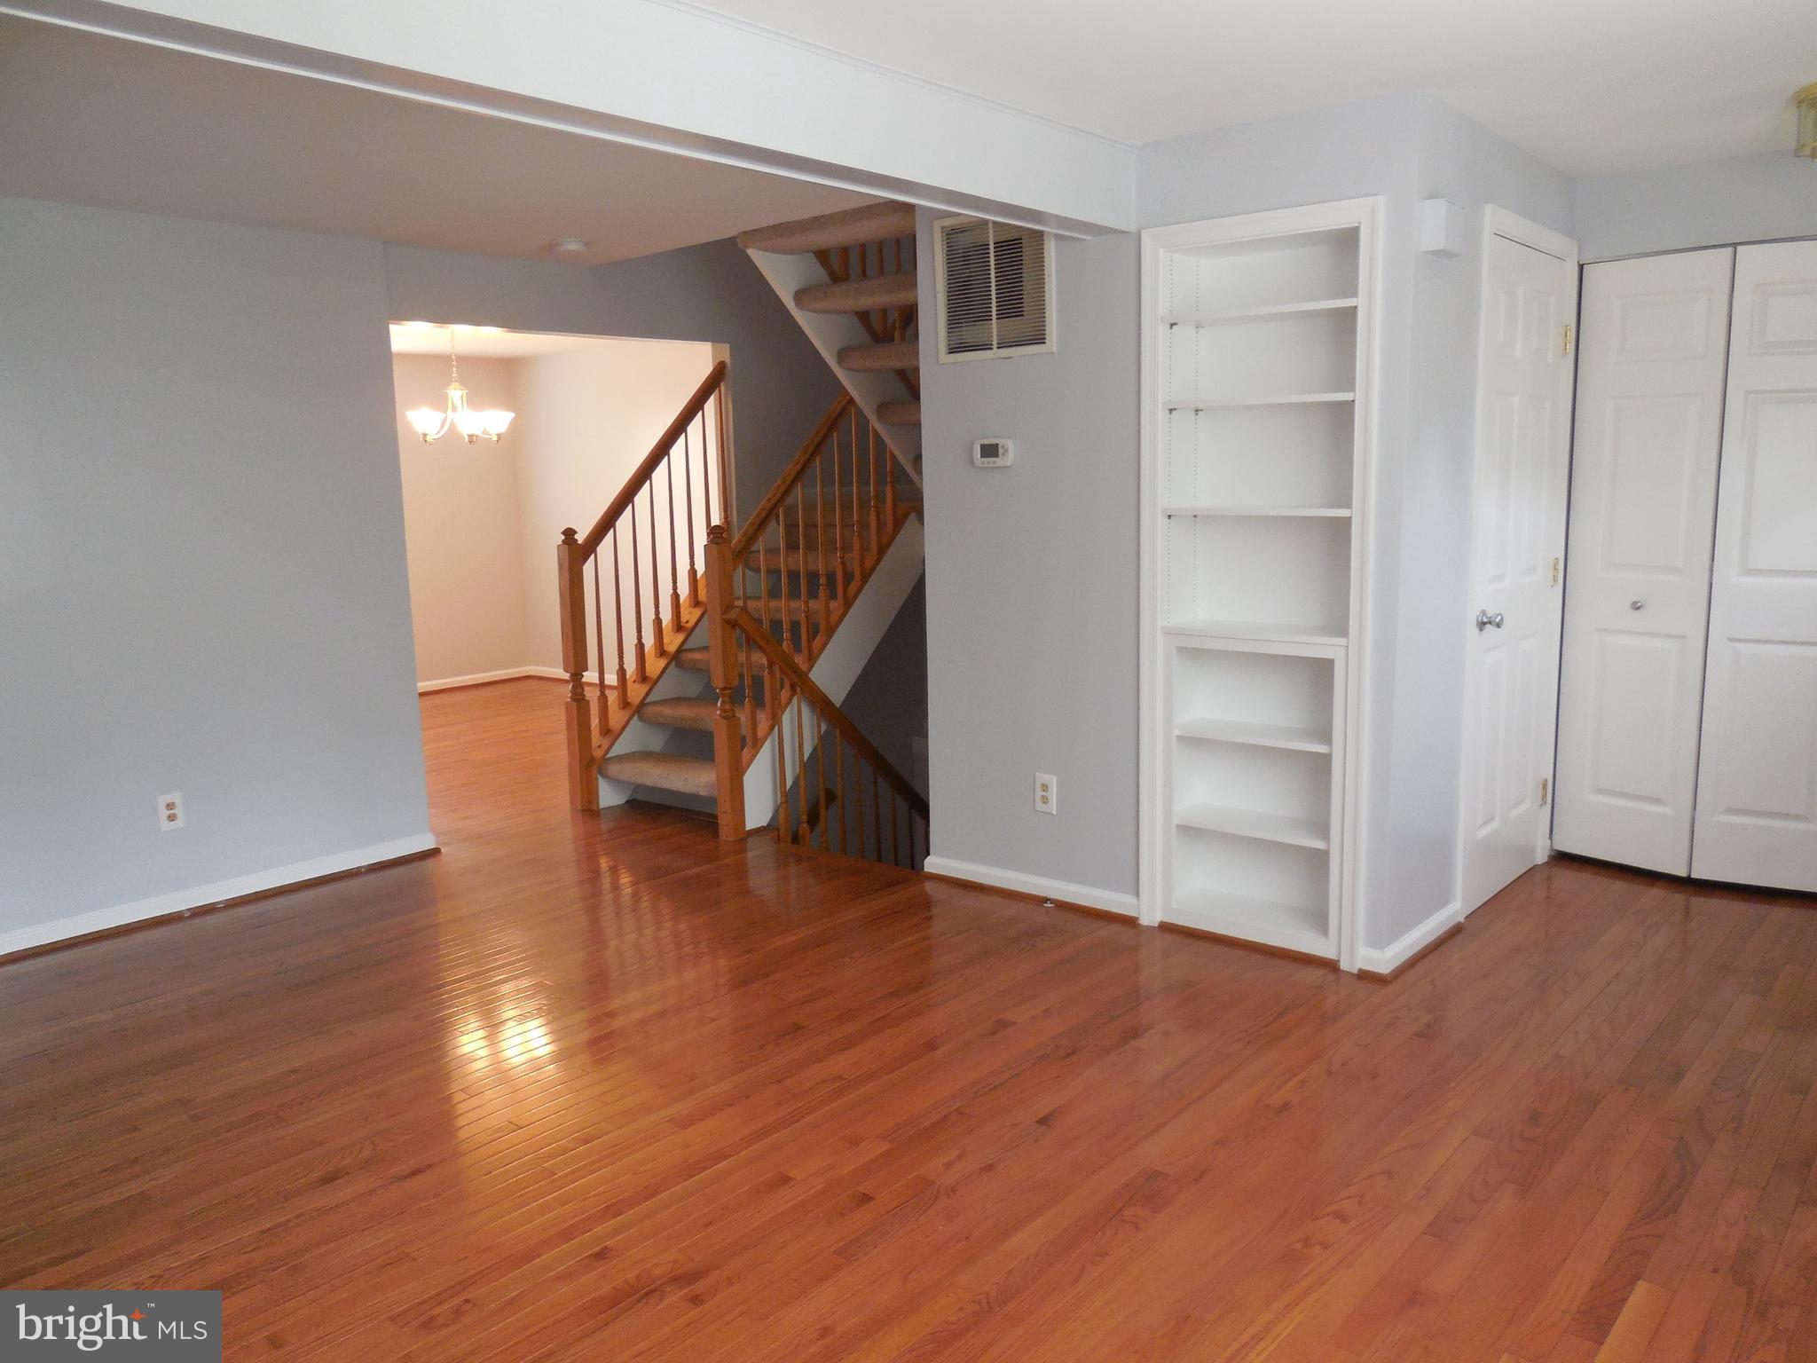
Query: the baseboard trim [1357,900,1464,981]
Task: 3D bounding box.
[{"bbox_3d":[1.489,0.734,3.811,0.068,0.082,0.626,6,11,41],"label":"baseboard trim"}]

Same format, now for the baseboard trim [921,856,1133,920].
[{"bbox_3d":[0.381,0.678,4.380,0.870,0.077,0.037,6,11,41],"label":"baseboard trim"}]

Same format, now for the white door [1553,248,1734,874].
[{"bbox_3d":[2.432,-0.376,4.395,0.445,2.028,0.041,6,11,41],"label":"white door"}]

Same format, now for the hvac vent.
[{"bbox_3d":[0.265,-1.257,4.158,0.462,0.460,0.027,6,11,41],"label":"hvac vent"}]

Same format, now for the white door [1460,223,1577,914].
[{"bbox_3d":[1.934,-0.328,4.171,0.048,2.054,0.775,6,11,41],"label":"white door"}]

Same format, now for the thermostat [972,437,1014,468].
[{"bbox_3d":[0.264,-0.738,4.243,0.145,0.084,0.030,6,11,41],"label":"thermostat"}]

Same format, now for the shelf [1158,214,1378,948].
[{"bbox_3d":[1.045,-0.252,3.808,0.662,2.054,0.258,6,11,41],"label":"shelf"}]

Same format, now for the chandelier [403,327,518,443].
[{"bbox_3d":[-2.315,-1.555,6.793,0.600,0.640,0.600,6,11,41],"label":"chandelier"}]

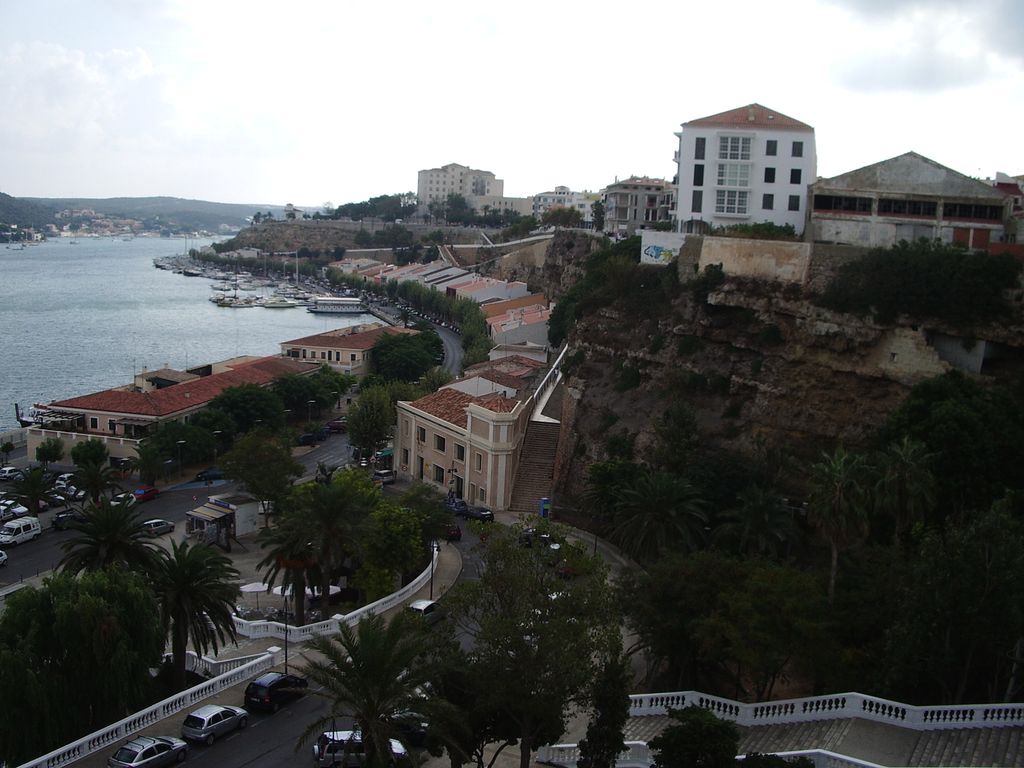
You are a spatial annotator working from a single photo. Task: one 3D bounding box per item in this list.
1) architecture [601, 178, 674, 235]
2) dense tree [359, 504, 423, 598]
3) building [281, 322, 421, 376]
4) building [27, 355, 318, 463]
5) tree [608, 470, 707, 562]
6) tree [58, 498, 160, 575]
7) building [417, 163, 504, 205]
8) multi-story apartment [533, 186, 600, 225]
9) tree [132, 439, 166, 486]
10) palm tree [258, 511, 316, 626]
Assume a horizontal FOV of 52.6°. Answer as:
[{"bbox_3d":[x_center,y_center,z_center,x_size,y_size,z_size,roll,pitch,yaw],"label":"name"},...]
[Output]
[{"bbox_3d":[27.167,-37.413,219.518,12.500,12.098,17.000,2,8,2],"label":"architecture"},{"bbox_3d":[-10.216,14.858,87.280,5.400,9.200,5.400,2,8,0],"label":"dense tree"},{"bbox_3d":[-38.600,-8.300,247.800,20.000,9.800,46.000,4,9,12],"label":"building"},{"bbox_3d":[-53.920,2.560,177.330,19.000,10.100,65.000,4,8,11],"label":"building"},{"bbox_3d":[11.050,12.174,79.177,7.400,11.090,7.400,2,9,0],"label":"tree"},{"bbox_3d":[-31.020,14.636,79.383,8.000,11.200,8.000,-1,9,-20],"label":"tree"},{"bbox_3d":[-27.560,-105.680,564.010,46.100,26.830,22.000,2,8,-3],"label":"building"},{"bbox_3d":[22.404,-72.072,424.716,26.500,16.400,18.000,2,9,0],"label":"multi-story apartment"},{"bbox_3d":[-47.620,10.540,136.720,4.770,6.140,4.770,2,8,0],"label":"tree"},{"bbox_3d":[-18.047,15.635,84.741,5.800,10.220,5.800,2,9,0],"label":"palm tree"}]

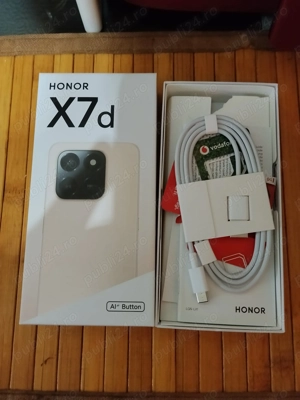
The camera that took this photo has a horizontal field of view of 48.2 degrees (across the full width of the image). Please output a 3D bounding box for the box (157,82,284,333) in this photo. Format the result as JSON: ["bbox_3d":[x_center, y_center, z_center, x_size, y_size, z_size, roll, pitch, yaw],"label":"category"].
[{"bbox_3d":[0.051,0.001,0.256,0.087,0.029,0.180,2,80,2],"label":"box"}]

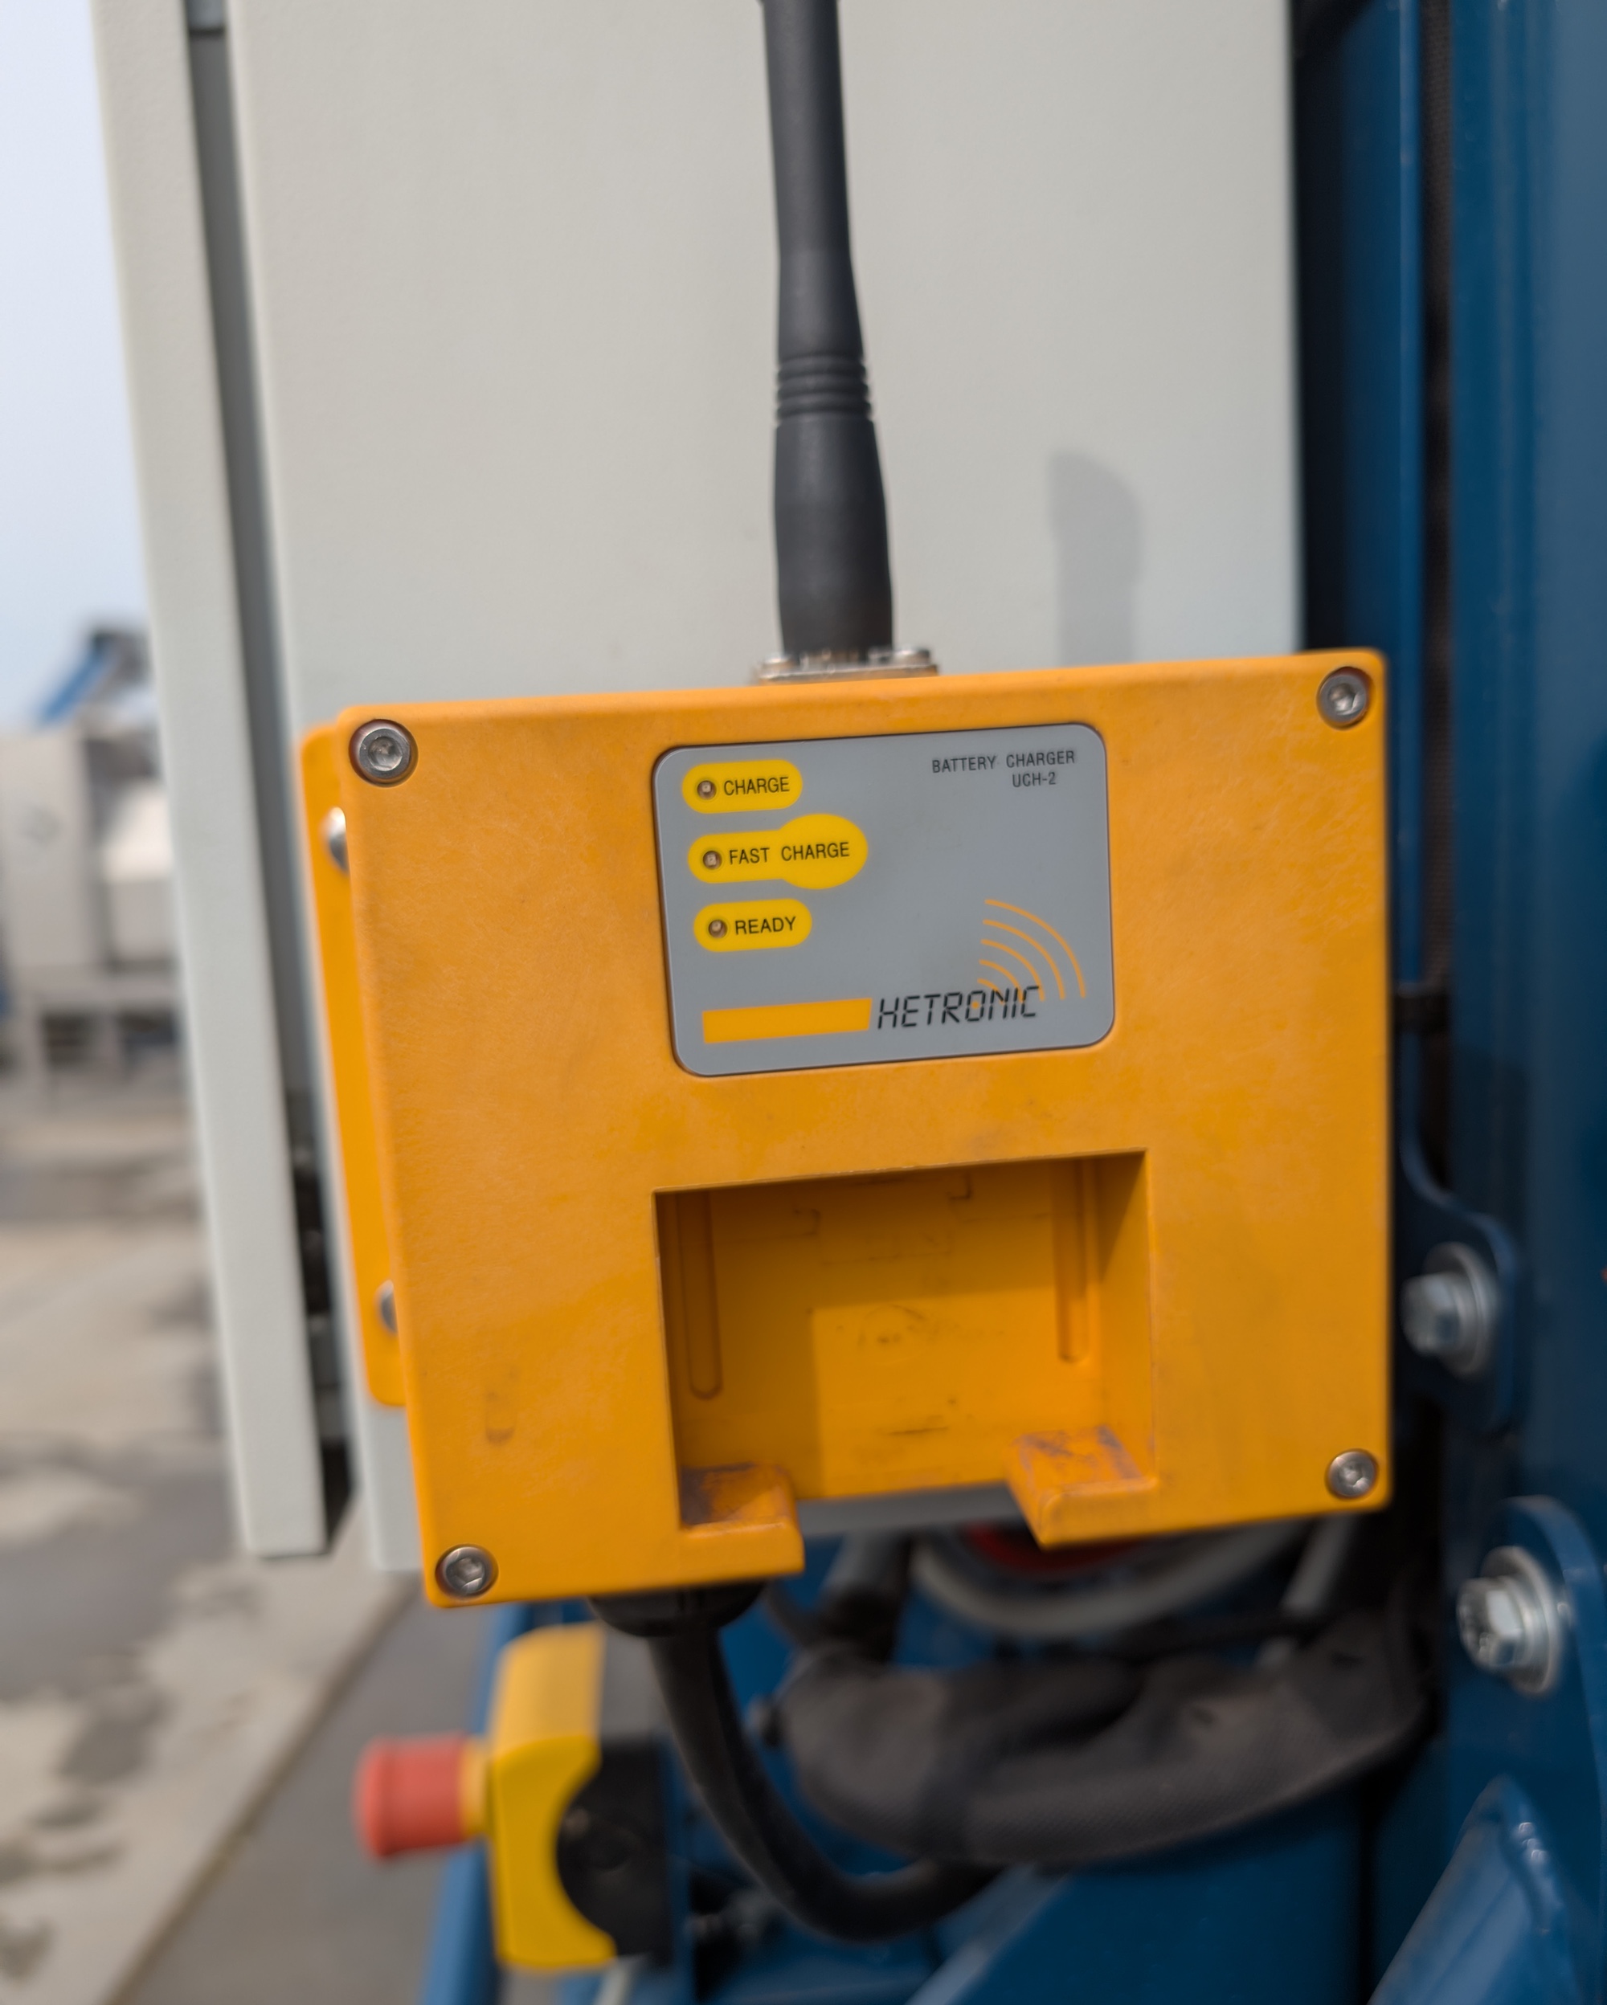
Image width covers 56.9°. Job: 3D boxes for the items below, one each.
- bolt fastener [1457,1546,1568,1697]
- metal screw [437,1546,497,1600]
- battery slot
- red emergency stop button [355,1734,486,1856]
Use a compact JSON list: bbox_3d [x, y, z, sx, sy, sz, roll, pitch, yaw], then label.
[{"bbox_3d":[0.153,0.135,0.322,0.012,0.030,0.030,-4,8,-5],"label":"bolt fastener"},{"bbox_3d":[-0.052,0.087,0.231,0.009,0.009,0.005,-4,8,-5],"label":"metal screw"},{"bbox_3d":[0.016,0.051,0.242,0.076,0.055,0.022,-4,8,-5],"label":"battery slot"},{"bbox_3d":[-0.126,0.260,0.485,0.040,0.040,0.040,-4,8,-5],"label":"red emergency stop button"}]

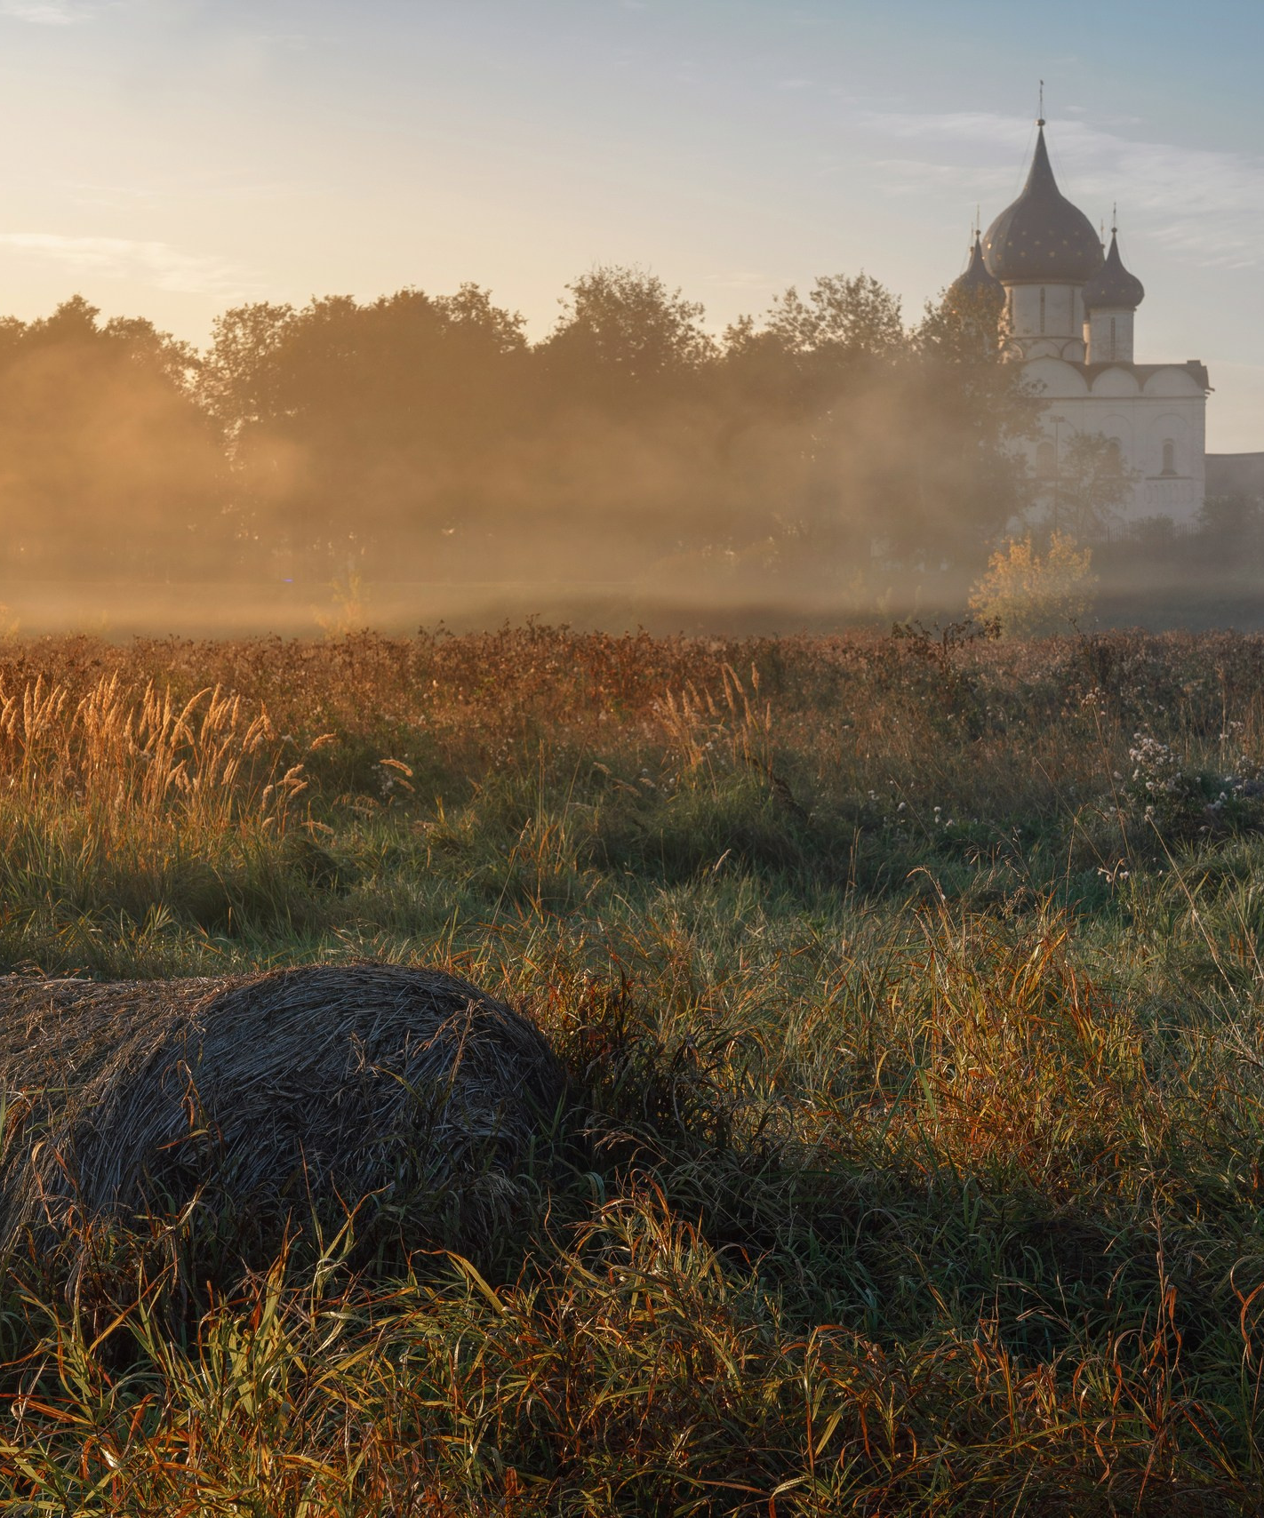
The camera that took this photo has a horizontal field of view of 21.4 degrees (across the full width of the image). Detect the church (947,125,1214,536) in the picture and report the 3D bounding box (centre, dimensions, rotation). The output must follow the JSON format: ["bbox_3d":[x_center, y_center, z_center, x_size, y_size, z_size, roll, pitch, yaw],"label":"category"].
[{"bbox_3d":[41.300,-41.200,316.000,25.500,40.500,20.500,0,3,4],"label":"church"}]

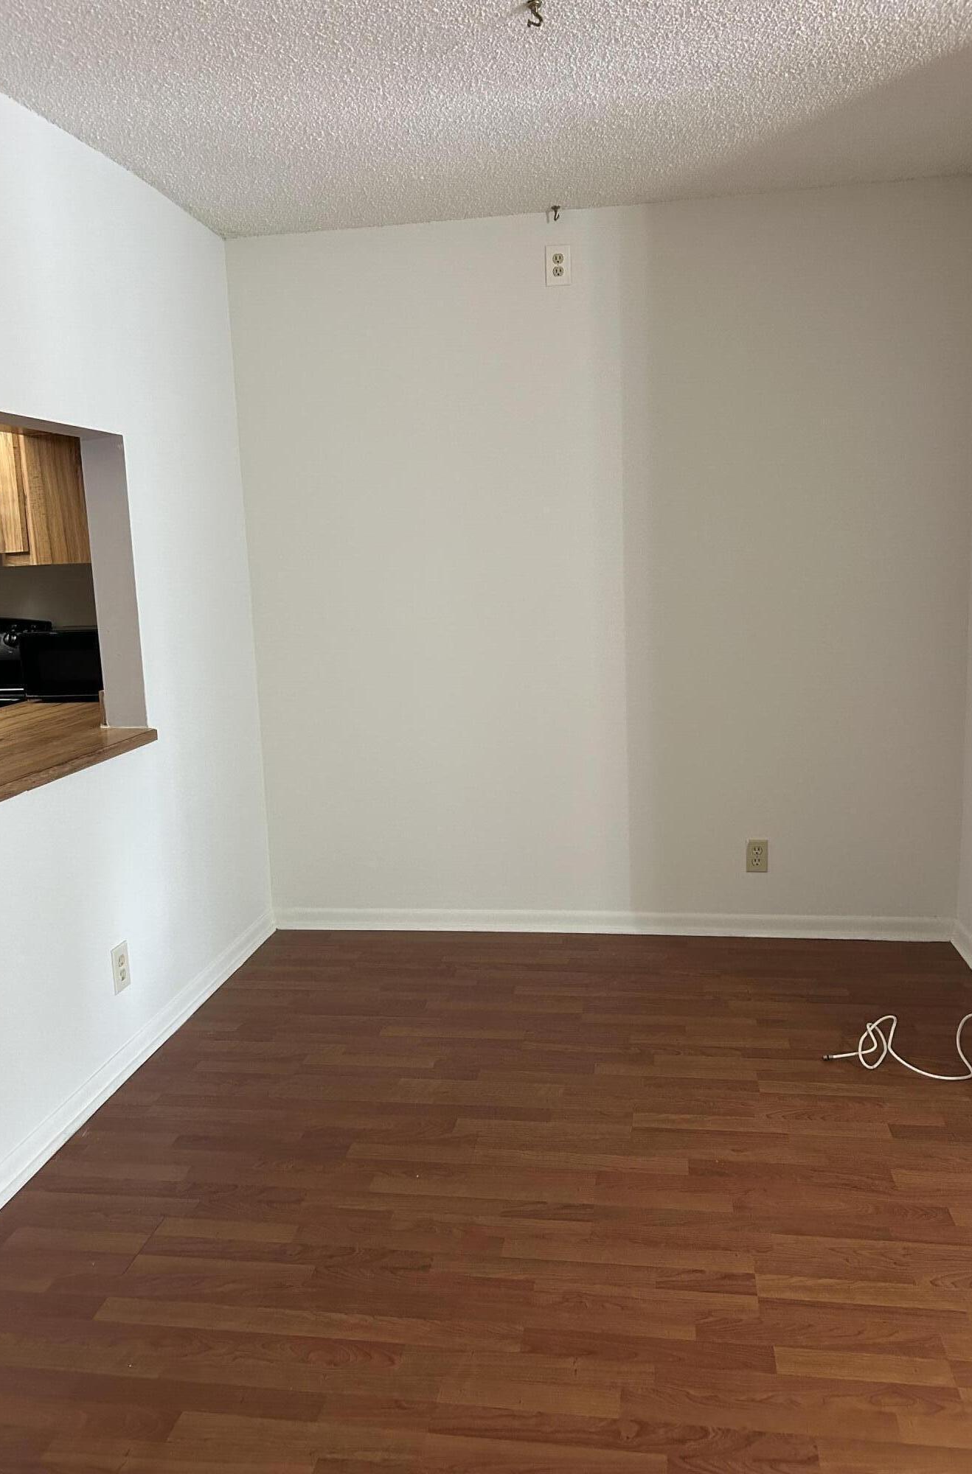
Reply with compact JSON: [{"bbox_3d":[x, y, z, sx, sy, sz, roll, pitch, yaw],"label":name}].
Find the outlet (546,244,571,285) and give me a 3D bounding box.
[{"bbox_3d":[0.234,-1.528,3.582,0.080,0.124,0.010,-1,10,9],"label":"outlet"}]

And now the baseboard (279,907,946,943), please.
[{"bbox_3d":[0.403,0.665,3.946,2.415,0.083,0.017,-1,10,9],"label":"baseboard"}]

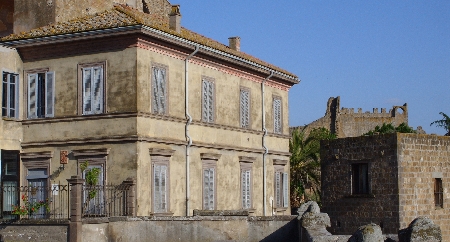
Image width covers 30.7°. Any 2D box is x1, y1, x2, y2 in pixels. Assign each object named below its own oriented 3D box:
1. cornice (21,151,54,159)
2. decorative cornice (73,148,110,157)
[{"bbox_3d":[-7.821,1.421,34.095,1.580,0.245,0.200,-3,-6,27],"label":"cornice"},{"bbox_3d":[-5.359,1.254,32.865,1.730,0.245,0.200,-3,-6,27],"label":"decorative cornice"}]

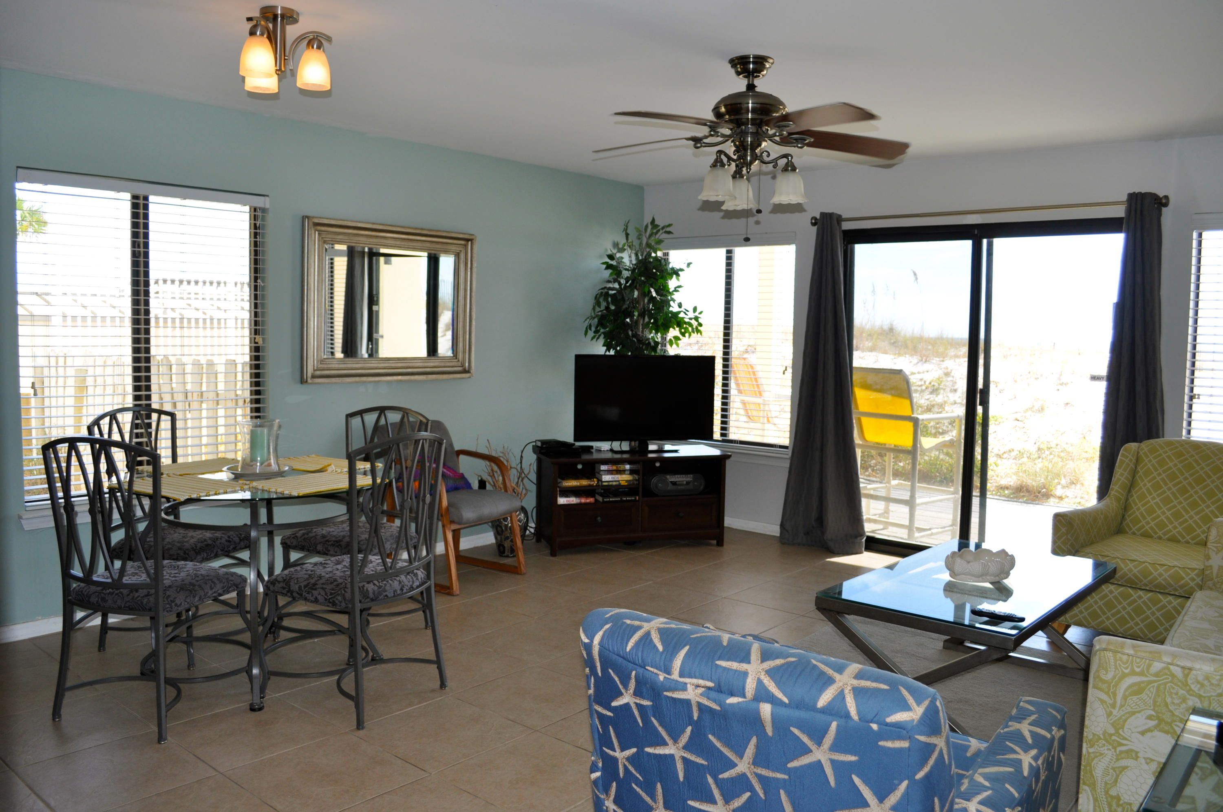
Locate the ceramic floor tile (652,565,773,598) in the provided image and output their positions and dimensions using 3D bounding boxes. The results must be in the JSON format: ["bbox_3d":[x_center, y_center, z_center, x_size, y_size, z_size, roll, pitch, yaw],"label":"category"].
[{"bbox_3d":[0.556,0.969,5.043,0.446,0.010,0.446,5,6,41],"label":"ceramic floor tile"}]

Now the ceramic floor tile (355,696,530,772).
[{"bbox_3d":[-0.569,1.097,3.068,0.446,0.010,0.446,5,6,41],"label":"ceramic floor tile"}]

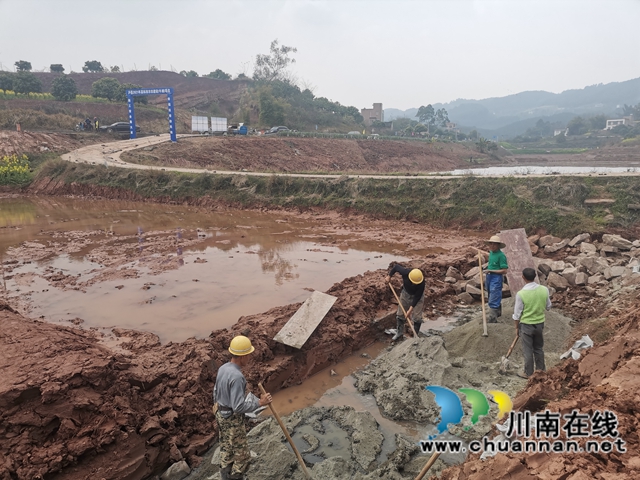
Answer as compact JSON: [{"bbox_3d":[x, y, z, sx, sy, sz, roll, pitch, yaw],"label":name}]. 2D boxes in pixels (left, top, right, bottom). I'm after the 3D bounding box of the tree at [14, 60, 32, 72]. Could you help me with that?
[{"bbox_3d":[-70.889,-41.477,115.000,4.200,3.000,4.100,-7,15,-29],"label":"tree"}]

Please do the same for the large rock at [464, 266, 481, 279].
[{"bbox_3d":[3.163,0.684,10.000,0.347,0.207,0.277,4,14,18],"label":"large rock"}]

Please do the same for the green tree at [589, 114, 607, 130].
[{"bbox_3d":[138.496,-58.592,240.000,8.600,8.200,8.300,7,15,28],"label":"green tree"}]

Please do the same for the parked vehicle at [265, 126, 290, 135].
[{"bbox_3d":[-6.734,-17.703,78.000,1.820,1.500,4.600,8,13,36],"label":"parked vehicle"}]

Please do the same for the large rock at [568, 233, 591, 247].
[{"bbox_3d":[7.936,-0.006,14.700,0.660,0.380,0.420,5,12,25],"label":"large rock"}]

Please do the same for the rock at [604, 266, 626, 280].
[{"bbox_3d":[6.628,0.749,10.800,0.420,0.250,0.340,8,16,32],"label":"rock"}]

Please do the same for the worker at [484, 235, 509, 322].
[{"bbox_3d":[3.420,0.735,9.350,0.460,1.720,0.520,-9,16,-34],"label":"worker"}]

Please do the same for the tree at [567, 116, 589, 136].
[{"bbox_3d":[109.740,-48.374,205.000,8.300,8.400,8.300,7,15,27],"label":"tree"}]

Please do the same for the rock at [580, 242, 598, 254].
[{"bbox_3d":[7.045,0.220,12.600,0.390,0.250,0.320,8,15,29],"label":"rock"}]

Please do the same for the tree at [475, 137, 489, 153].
[{"bbox_3d":[30.237,-17.880,90.000,2.500,3.000,2.400,3,11,18],"label":"tree"}]

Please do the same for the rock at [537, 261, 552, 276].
[{"bbox_3d":[5.430,0.712,11.600,0.360,0.320,0.350,5,12,25],"label":"rock"}]

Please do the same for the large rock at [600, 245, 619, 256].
[{"bbox_3d":[7.347,0.270,12.200,0.420,0.240,0.330,8,15,31],"label":"large rock"}]

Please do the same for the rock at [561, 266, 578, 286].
[{"bbox_3d":[5.813,0.850,11.200,0.420,0.420,0.420,5,12,25],"label":"rock"}]

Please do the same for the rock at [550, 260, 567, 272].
[{"bbox_3d":[5.210,0.577,10.500,0.315,0.203,0.252,7,15,27],"label":"rock"}]

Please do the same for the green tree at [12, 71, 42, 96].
[{"bbox_3d":[-47.462,-25.232,78.000,4.400,4.400,4.300,-6,12,-30],"label":"green tree"}]

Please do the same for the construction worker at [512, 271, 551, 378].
[{"bbox_3d":[3.068,1.218,6.974,0.530,1.660,0.380,1,11,4],"label":"construction worker"}]

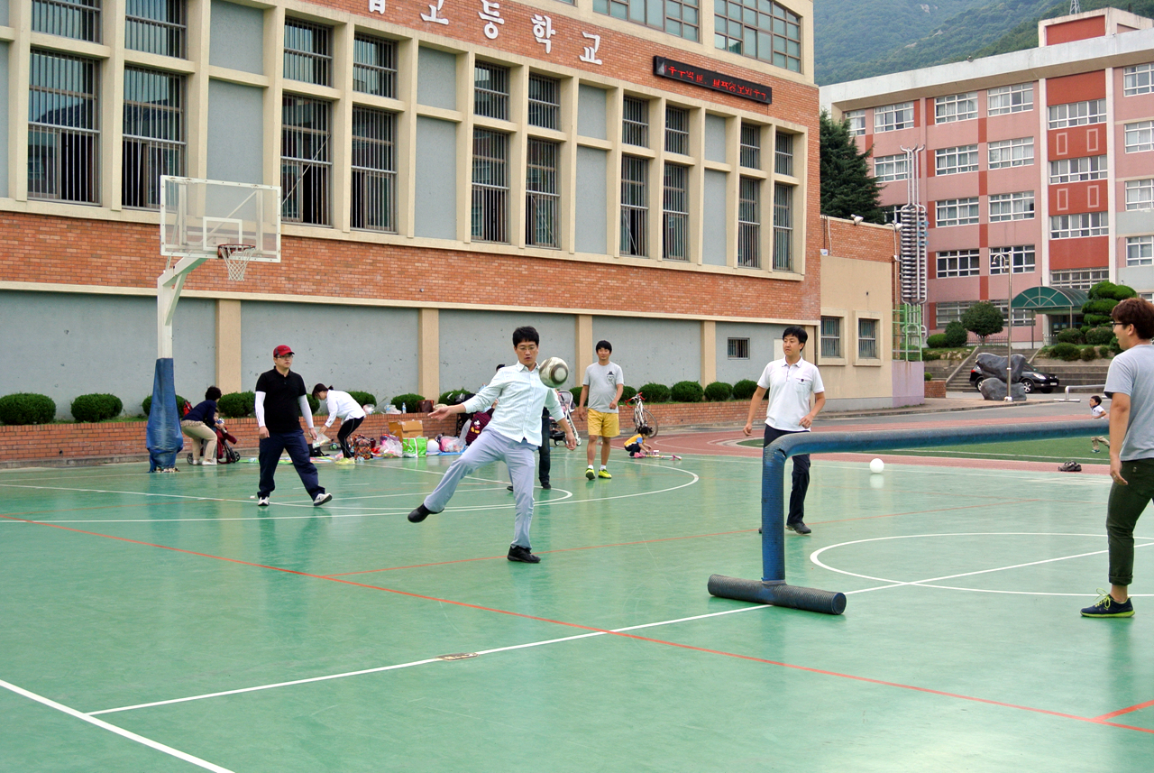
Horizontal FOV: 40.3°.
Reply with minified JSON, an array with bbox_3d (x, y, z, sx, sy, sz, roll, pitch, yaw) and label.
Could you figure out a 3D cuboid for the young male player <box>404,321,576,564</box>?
[{"bbox_3d":[-0.639,0.440,11.800,1.200,1.760,0.620,0,1,-14],"label":"young male player"}]

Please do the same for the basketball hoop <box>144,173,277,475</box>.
[{"bbox_3d":[-5.250,-0.785,21.852,1.820,3.980,2.630,-1,1,-41],"label":"basketball hoop"}]

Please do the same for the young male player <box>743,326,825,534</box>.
[{"bbox_3d":[1.756,0.371,13.350,0.660,1.770,0.500,0,0,9],"label":"young male player"}]

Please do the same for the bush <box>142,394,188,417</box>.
[{"bbox_3d":[-7.092,0.334,27.100,0.800,0.430,0.820,0,0,0],"label":"bush"}]

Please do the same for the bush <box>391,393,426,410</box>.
[{"bbox_3d":[-3.318,0.329,31.033,0.700,0.400,0.700,0,1,0],"label":"bush"}]

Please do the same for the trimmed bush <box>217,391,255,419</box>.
[{"bbox_3d":[-6.092,0.324,28.300,0.800,0.500,0.840,0,0,0],"label":"trimmed bush"}]

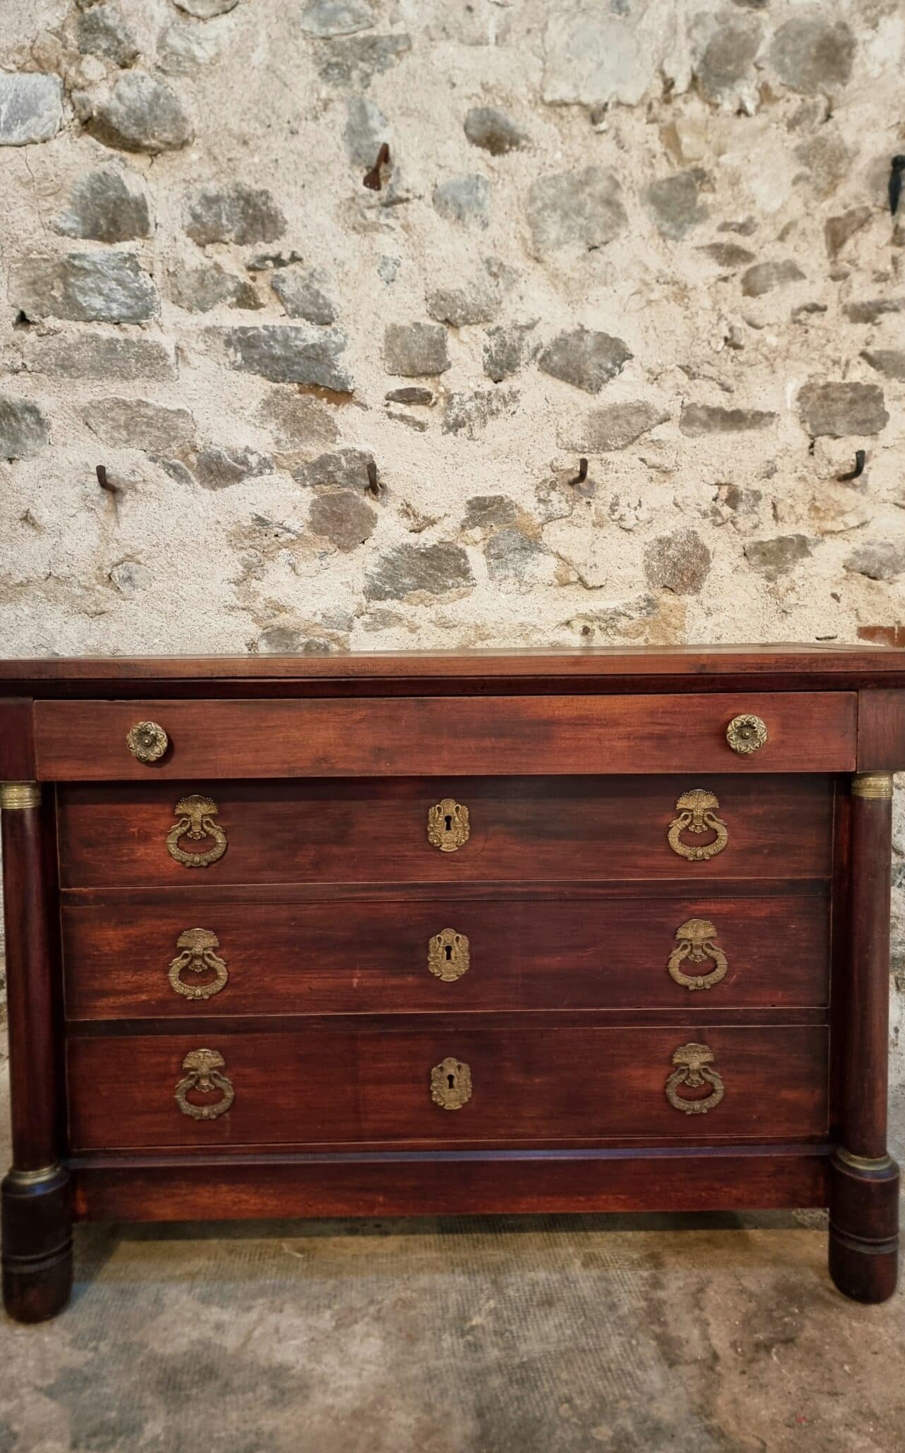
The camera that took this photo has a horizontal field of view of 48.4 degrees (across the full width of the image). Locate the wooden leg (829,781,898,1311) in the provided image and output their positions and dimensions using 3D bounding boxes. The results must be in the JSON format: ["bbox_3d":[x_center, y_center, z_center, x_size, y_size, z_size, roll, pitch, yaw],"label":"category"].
[{"bbox_3d":[0.565,0.422,1.376,0.089,0.731,0.089,-1,4,-1],"label":"wooden leg"}]

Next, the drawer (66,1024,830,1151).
[{"bbox_3d":[-0.005,0.503,1.610,1.086,0.164,0.357,-1,4,-1],"label":"drawer"}]

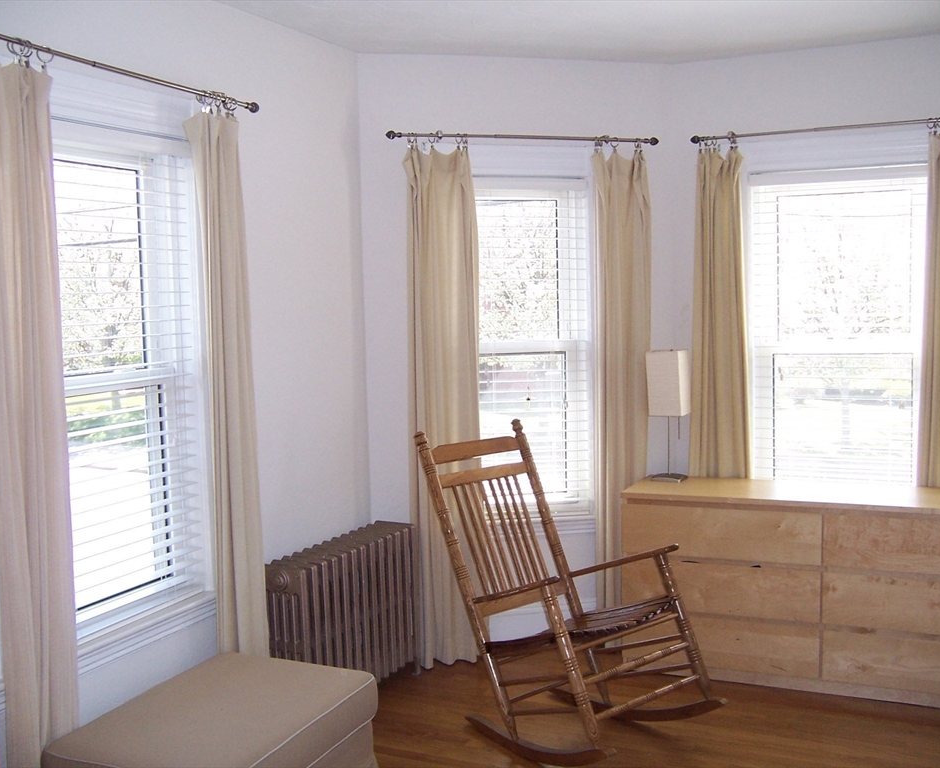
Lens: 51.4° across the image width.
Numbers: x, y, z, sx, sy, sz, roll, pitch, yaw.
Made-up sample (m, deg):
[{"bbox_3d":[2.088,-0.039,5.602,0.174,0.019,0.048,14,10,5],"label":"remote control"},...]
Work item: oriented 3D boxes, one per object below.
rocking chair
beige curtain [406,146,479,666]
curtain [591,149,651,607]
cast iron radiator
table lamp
[{"bbox_3d":[0.329,0.742,3.548,0.655,1.105,1.060,-5,6,-39],"label":"rocking chair"},{"bbox_3d":[-0.111,0.122,4.247,0.295,2.250,0.120,-2,4,-12],"label":"beige curtain"},{"bbox_3d":[0.689,0.093,4.415,0.270,2.250,0.120,-2,4,-12],"label":"curtain"},{"bbox_3d":[-0.489,0.956,3.906,0.200,0.655,0.815,1,5,27],"label":"cast iron radiator"},{"bbox_3d":[0.905,0.141,4.415,0.150,0.585,0.150,1,5,26],"label":"table lamp"}]

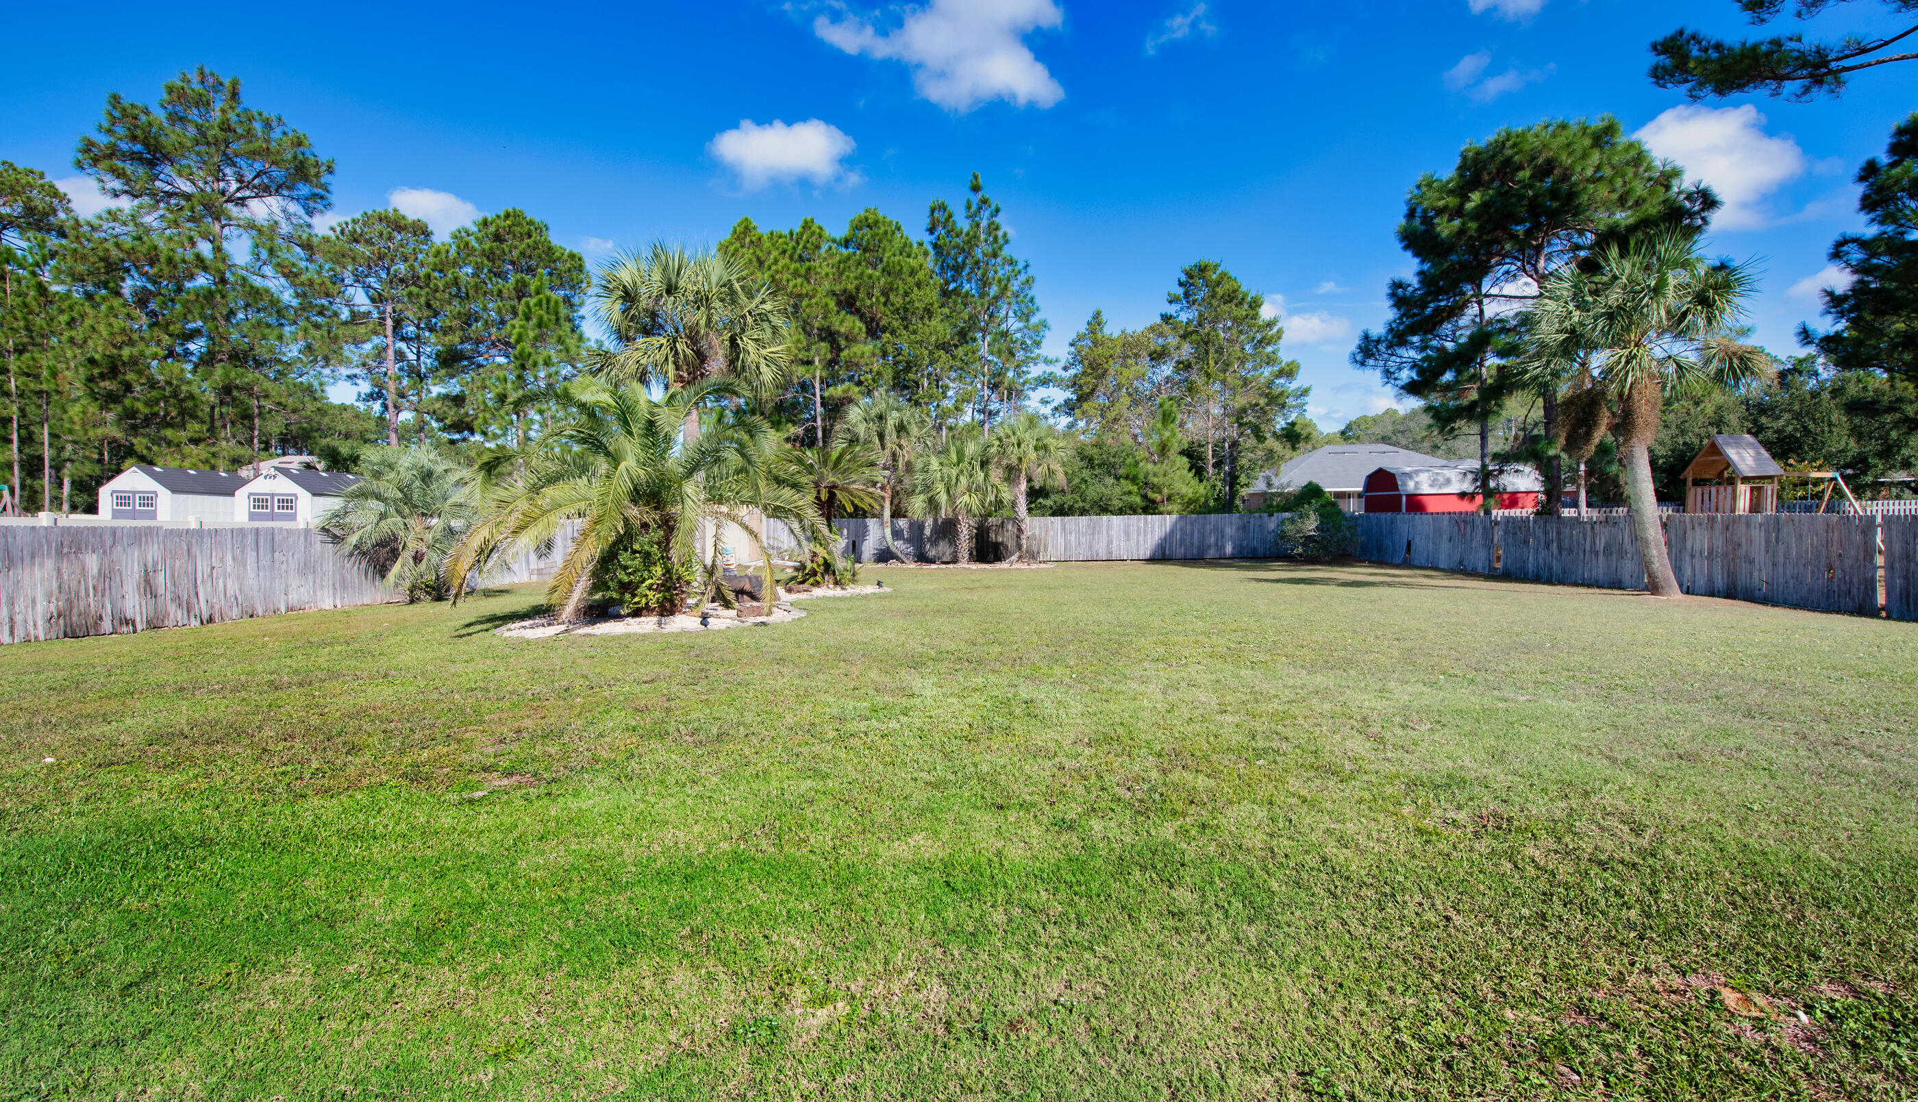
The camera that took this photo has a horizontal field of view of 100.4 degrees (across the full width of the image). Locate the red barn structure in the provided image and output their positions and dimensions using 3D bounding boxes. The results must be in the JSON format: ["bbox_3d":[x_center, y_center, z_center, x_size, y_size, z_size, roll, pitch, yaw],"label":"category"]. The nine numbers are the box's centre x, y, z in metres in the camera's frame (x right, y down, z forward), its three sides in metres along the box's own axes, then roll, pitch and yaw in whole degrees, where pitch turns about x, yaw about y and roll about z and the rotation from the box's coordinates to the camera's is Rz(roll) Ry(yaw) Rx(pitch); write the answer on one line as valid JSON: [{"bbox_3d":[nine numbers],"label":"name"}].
[{"bbox_3d":[25.700,-2.600,41.700,6.800,3.400,3.400,0,2,0],"label":"red barn structure"}]

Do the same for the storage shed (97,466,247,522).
[{"bbox_3d":[-35.000,-2.100,36.400,3.150,3.150,4.800,0,2,0],"label":"storage shed"}]

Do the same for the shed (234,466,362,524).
[{"bbox_3d":[-27.900,-1.930,34.800,3.150,3.100,4.800,0,2,0],"label":"shed"}]

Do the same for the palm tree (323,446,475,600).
[{"bbox_3d":[-13.300,-0.670,19.200,3.000,3.700,3.000,0,2,0],"label":"palm tree"}]

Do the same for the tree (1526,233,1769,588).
[{"bbox_3d":[14.600,-3.000,17.200,4.100,7.800,4.000,0,2,0],"label":"tree"}]

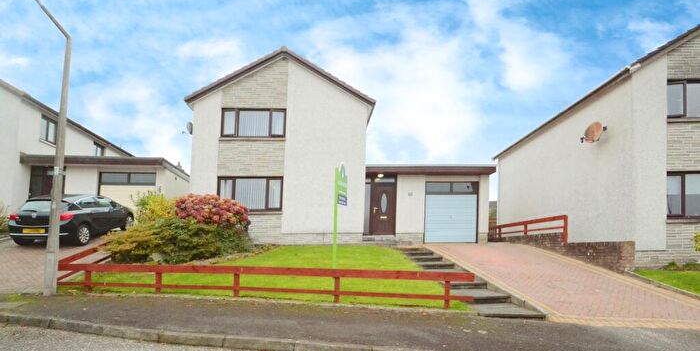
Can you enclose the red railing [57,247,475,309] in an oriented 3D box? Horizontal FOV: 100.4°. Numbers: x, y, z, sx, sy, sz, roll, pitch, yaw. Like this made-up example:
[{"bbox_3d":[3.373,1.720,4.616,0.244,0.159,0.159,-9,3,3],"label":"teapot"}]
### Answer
[{"bbox_3d":[-2.300,2.170,6.500,9.300,0.880,1.300,0,-3,12],"label":"red railing"}]

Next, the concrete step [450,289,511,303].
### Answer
[{"bbox_3d":[2.620,2.420,5.850,1.050,0.150,0.550,1,-3,-3],"label":"concrete step"}]

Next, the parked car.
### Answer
[{"bbox_3d":[-9.950,1.530,11.000,1.810,1.500,4.420,2,-3,-12],"label":"parked car"}]

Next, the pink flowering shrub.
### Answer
[{"bbox_3d":[-4.750,1.250,10.100,2.300,1.250,1.700,1,-3,-3],"label":"pink flowering shrub"}]

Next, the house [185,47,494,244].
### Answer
[{"bbox_3d":[-0.450,-1.050,15.800,12.500,7.950,8.600,1,-3,-3],"label":"house"}]

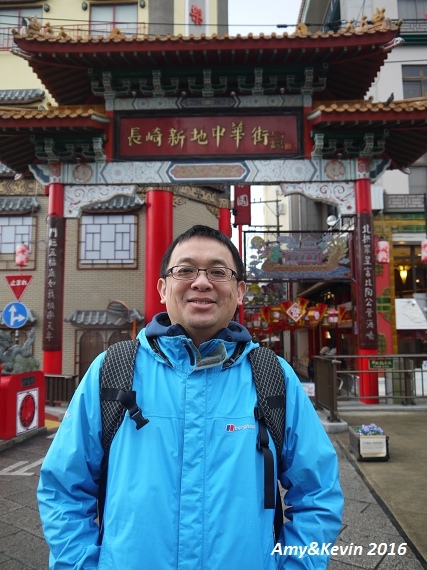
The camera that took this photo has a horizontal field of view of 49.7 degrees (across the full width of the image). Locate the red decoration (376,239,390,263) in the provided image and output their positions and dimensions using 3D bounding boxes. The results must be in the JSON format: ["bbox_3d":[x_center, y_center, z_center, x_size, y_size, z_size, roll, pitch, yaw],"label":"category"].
[{"bbox_3d":[3.946,-0.755,10.710,0.260,0.510,0.260,0,-5,0],"label":"red decoration"}]

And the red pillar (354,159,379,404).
[{"bbox_3d":[3.377,-0.132,10.252,0.420,5.431,0.420,0,-5,0],"label":"red pillar"}]

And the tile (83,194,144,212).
[{"bbox_3d":[-3.499,-2.712,15.431,2.450,0.680,0.550,0,-5,0],"label":"tile"}]

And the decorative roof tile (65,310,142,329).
[{"bbox_3d":[-3.567,1.096,15.085,2.580,0.640,0.550,0,-5,0],"label":"decorative roof tile"}]

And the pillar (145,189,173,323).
[{"bbox_3d":[-1.831,0.032,15.211,0.880,6.516,0.880,0,-5,0],"label":"pillar"}]

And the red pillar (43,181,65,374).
[{"bbox_3d":[-3.559,0.103,10.385,0.420,4.994,0.420,0,-5,0],"label":"red pillar"}]

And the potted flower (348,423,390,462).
[{"bbox_3d":[2.072,2.077,6.216,0.420,0.430,0.560,-1,-5,3],"label":"potted flower"}]

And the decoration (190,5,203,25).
[{"bbox_3d":[-0.642,-10.198,17.396,0.700,0.780,0.120,5,-7,-44],"label":"decoration"}]

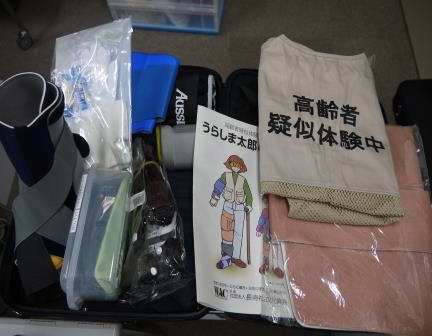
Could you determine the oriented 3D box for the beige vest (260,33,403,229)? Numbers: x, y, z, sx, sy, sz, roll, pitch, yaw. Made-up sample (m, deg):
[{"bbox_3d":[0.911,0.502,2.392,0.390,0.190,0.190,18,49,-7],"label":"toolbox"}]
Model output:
[{"bbox_3d":[0.222,-0.087,0.748,0.272,0.060,0.402,5,70,-2],"label":"beige vest"}]

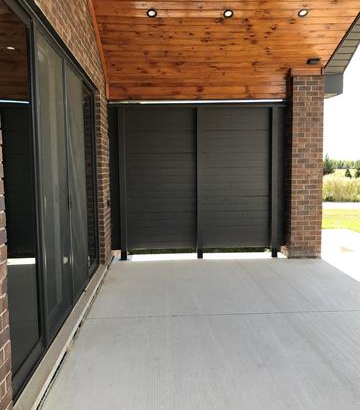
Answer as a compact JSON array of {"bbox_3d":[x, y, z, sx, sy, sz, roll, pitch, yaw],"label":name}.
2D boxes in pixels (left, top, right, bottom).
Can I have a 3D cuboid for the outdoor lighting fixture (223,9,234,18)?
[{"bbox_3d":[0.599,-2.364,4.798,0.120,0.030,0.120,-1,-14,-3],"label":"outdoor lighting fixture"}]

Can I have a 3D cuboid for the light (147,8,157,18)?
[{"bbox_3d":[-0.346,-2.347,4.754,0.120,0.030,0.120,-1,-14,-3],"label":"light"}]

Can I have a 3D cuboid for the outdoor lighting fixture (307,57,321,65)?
[{"bbox_3d":[1.990,-2.136,5.780,0.190,0.080,0.110,-1,5,-3],"label":"outdoor lighting fixture"}]

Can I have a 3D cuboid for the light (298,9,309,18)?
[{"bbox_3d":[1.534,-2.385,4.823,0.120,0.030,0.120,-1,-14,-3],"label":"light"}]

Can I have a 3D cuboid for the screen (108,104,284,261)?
[{"bbox_3d":[0.312,-0.364,6.186,2.836,2.449,0.130,-1,5,-3],"label":"screen"}]

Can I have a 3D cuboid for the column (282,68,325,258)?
[{"bbox_3d":[1.968,-0.637,6.279,0.486,2.939,0.486,-1,5,-3],"label":"column"}]

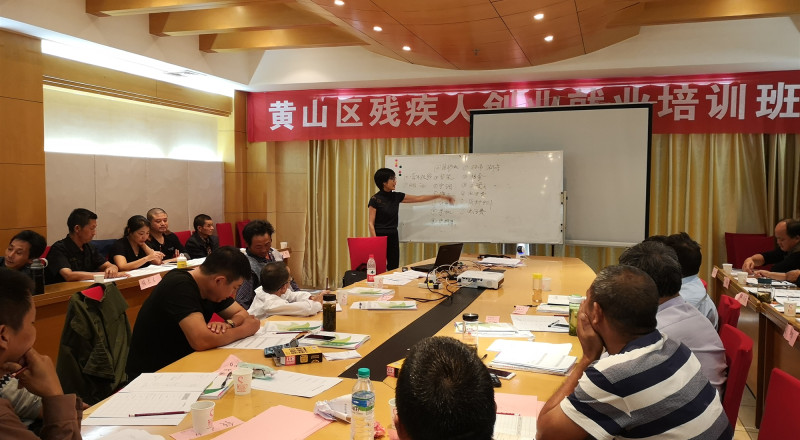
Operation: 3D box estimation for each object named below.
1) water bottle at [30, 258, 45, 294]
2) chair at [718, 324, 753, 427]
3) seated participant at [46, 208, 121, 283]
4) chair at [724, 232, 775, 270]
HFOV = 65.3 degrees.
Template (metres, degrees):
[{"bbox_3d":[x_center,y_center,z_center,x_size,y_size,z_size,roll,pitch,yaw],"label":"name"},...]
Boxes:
[{"bbox_3d":[-2.259,0.347,3.902,0.080,0.220,0.080,2,4,19],"label":"water bottle"},{"bbox_3d":[1.000,0.899,2.418,0.560,0.955,0.440,2,4,20],"label":"chair"},{"bbox_3d":[-2.236,0.541,4.618,0.720,1.250,0.550,2,4,19],"label":"seated participant"},{"bbox_3d":[3.453,0.658,6.111,0.470,0.970,0.560,2,4,19],"label":"chair"}]

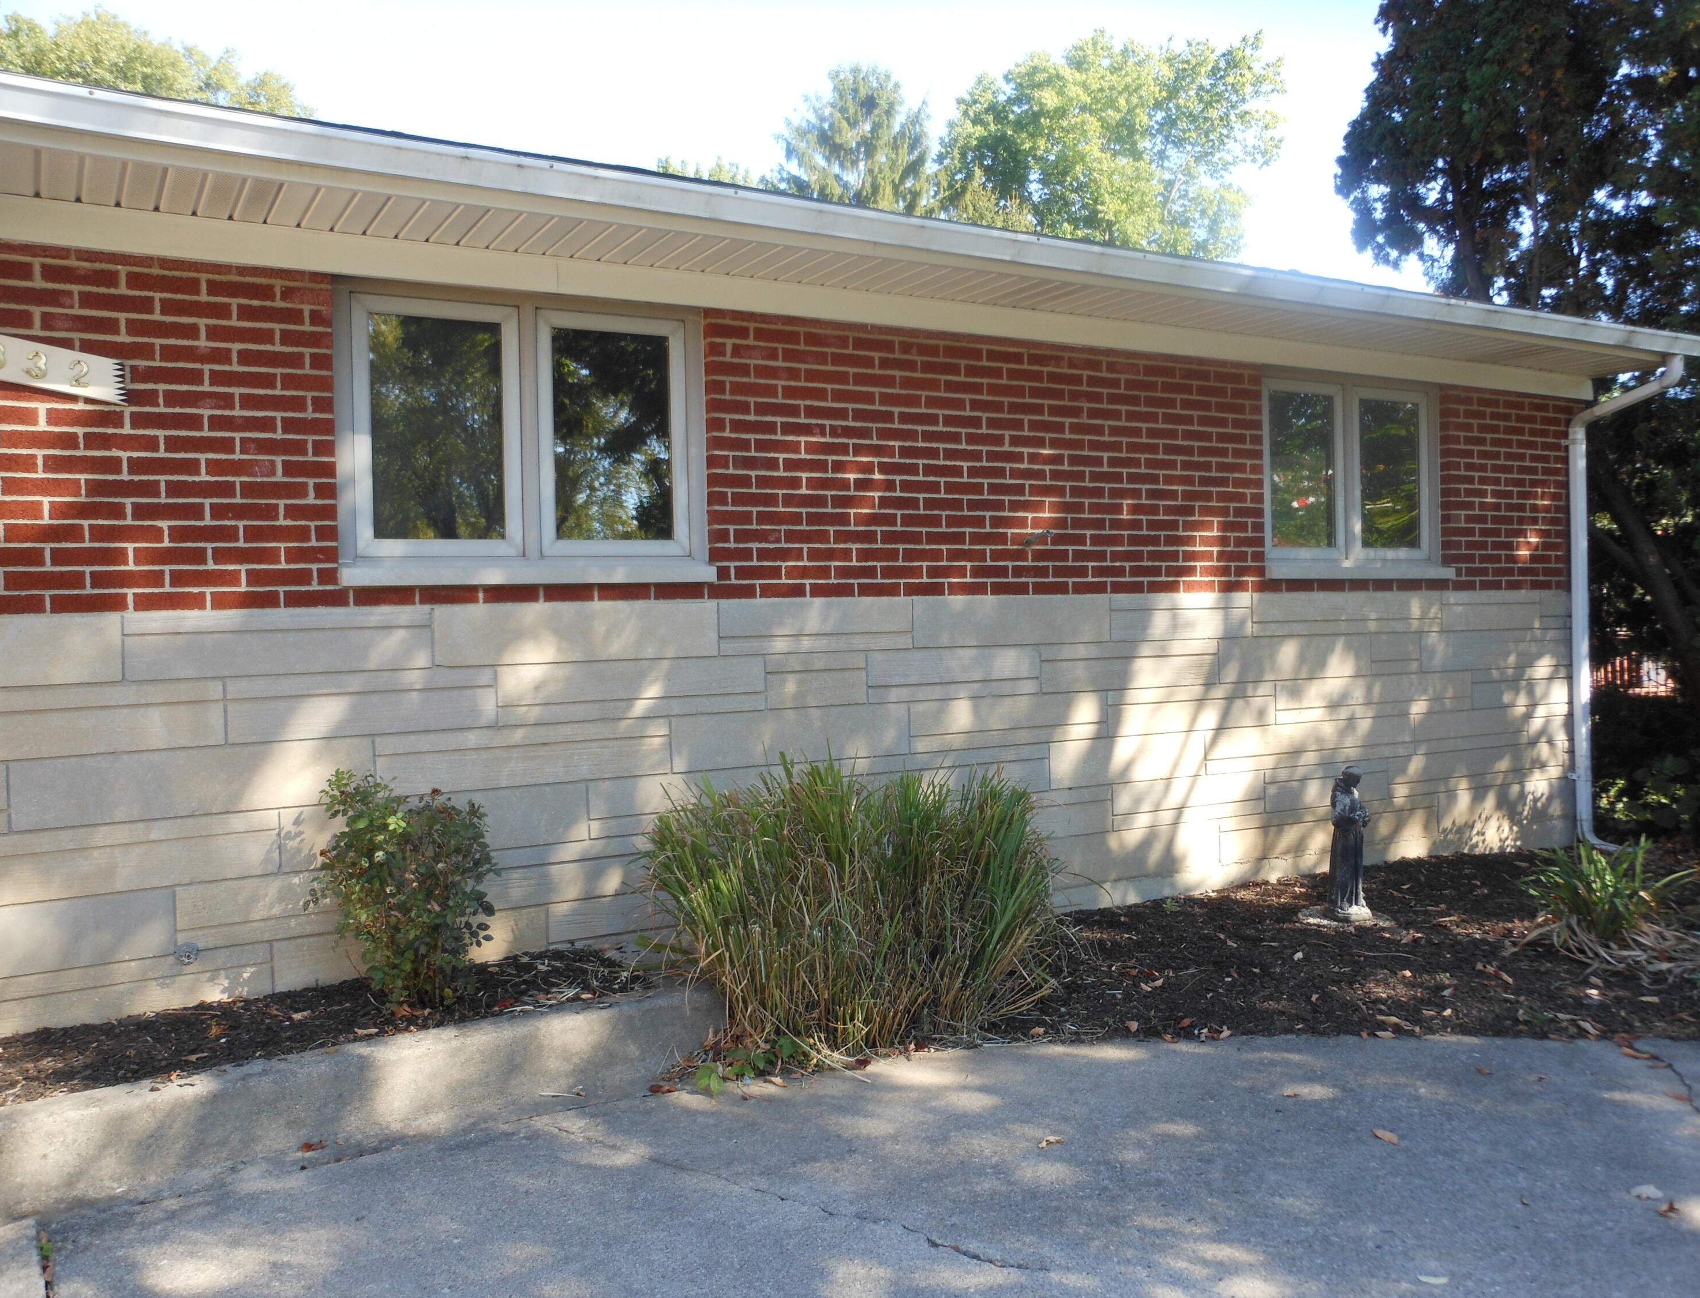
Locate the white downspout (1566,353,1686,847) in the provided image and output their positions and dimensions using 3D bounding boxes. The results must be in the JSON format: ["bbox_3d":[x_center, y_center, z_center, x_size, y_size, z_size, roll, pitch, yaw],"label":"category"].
[{"bbox_3d":[4.216,-0.222,7.607,0.100,2.657,0.620,-2,2,-30],"label":"white downspout"}]

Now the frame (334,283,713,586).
[{"bbox_3d":[-1.101,-0.729,4.904,1.336,1.003,0.110,-2,2,-30],"label":"frame"}]

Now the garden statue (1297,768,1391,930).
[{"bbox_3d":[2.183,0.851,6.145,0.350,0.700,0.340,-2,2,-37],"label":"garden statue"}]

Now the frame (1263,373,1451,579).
[{"bbox_3d":[2.573,-0.852,7.058,1.336,1.003,0.110,-2,2,-30],"label":"frame"}]

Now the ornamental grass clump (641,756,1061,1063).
[{"bbox_3d":[0.001,0.858,4.917,1.430,0.960,0.950,-2,2,-30],"label":"ornamental grass clump"}]

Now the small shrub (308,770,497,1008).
[{"bbox_3d":[-1.405,0.739,4.391,0.600,0.740,0.550,-2,2,-30],"label":"small shrub"}]

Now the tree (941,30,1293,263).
[{"bbox_3d":[5.274,-5.939,28.113,7.600,12.922,7.400,-1,2,11],"label":"tree"}]

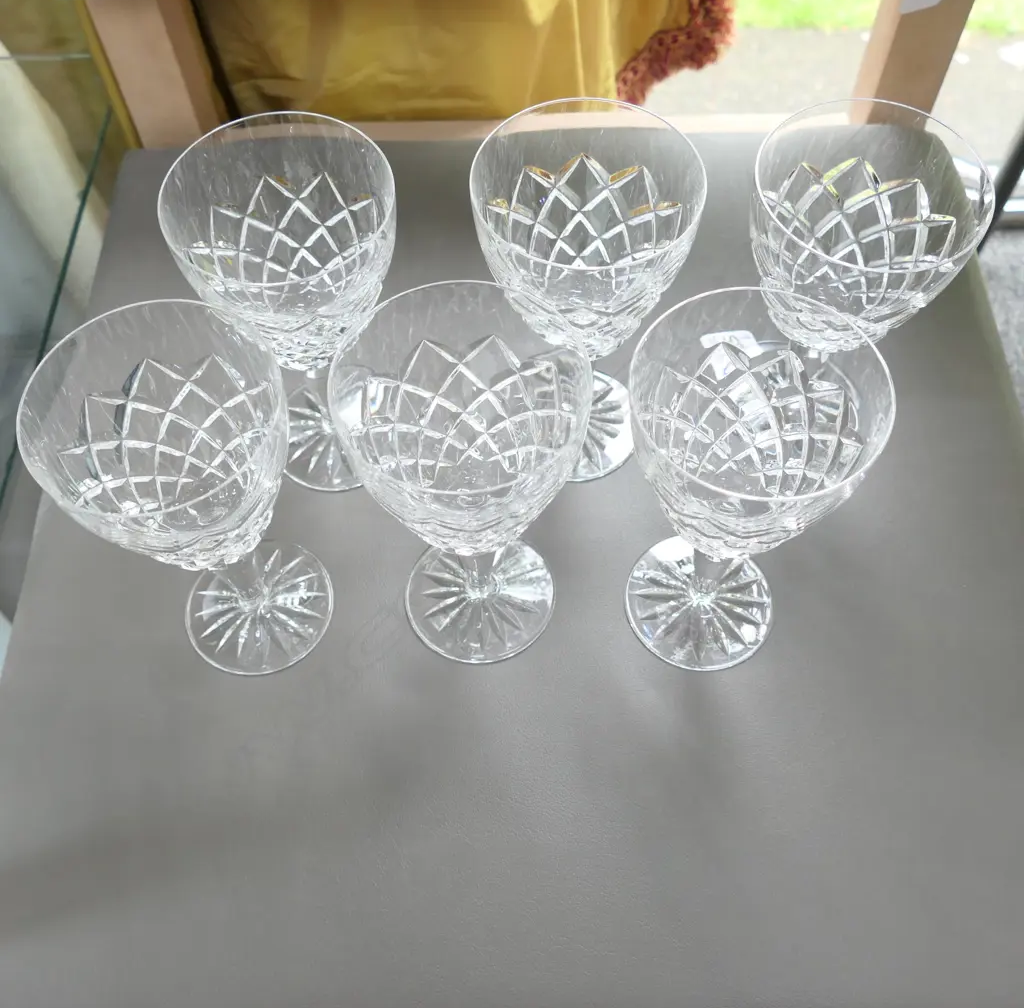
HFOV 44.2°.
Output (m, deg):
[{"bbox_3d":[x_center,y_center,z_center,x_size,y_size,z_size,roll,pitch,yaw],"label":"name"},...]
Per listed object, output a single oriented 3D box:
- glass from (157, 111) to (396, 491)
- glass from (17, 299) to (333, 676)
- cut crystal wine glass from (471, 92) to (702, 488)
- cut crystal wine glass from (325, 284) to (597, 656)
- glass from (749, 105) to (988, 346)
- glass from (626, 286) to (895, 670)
[{"bbox_3d":[-0.078,-0.068,0.492,0.081,0.147,0.081,0,59,1],"label":"glass"},{"bbox_3d":[-0.107,0.006,0.448,0.081,0.147,0.081,0,59,1],"label":"glass"},{"bbox_3d":[0.027,-0.073,0.493,0.081,0.147,0.081,0,59,1],"label":"cut crystal wine glass"},{"bbox_3d":[-0.014,0.000,0.450,0.081,0.147,0.081,0,59,1],"label":"cut crystal wine glass"},{"bbox_3d":[0.124,-0.074,0.494,0.081,0.147,0.081,0,59,1],"label":"glass"},{"bbox_3d":[0.076,0.002,0.449,0.081,0.147,0.081,0,59,1],"label":"glass"}]

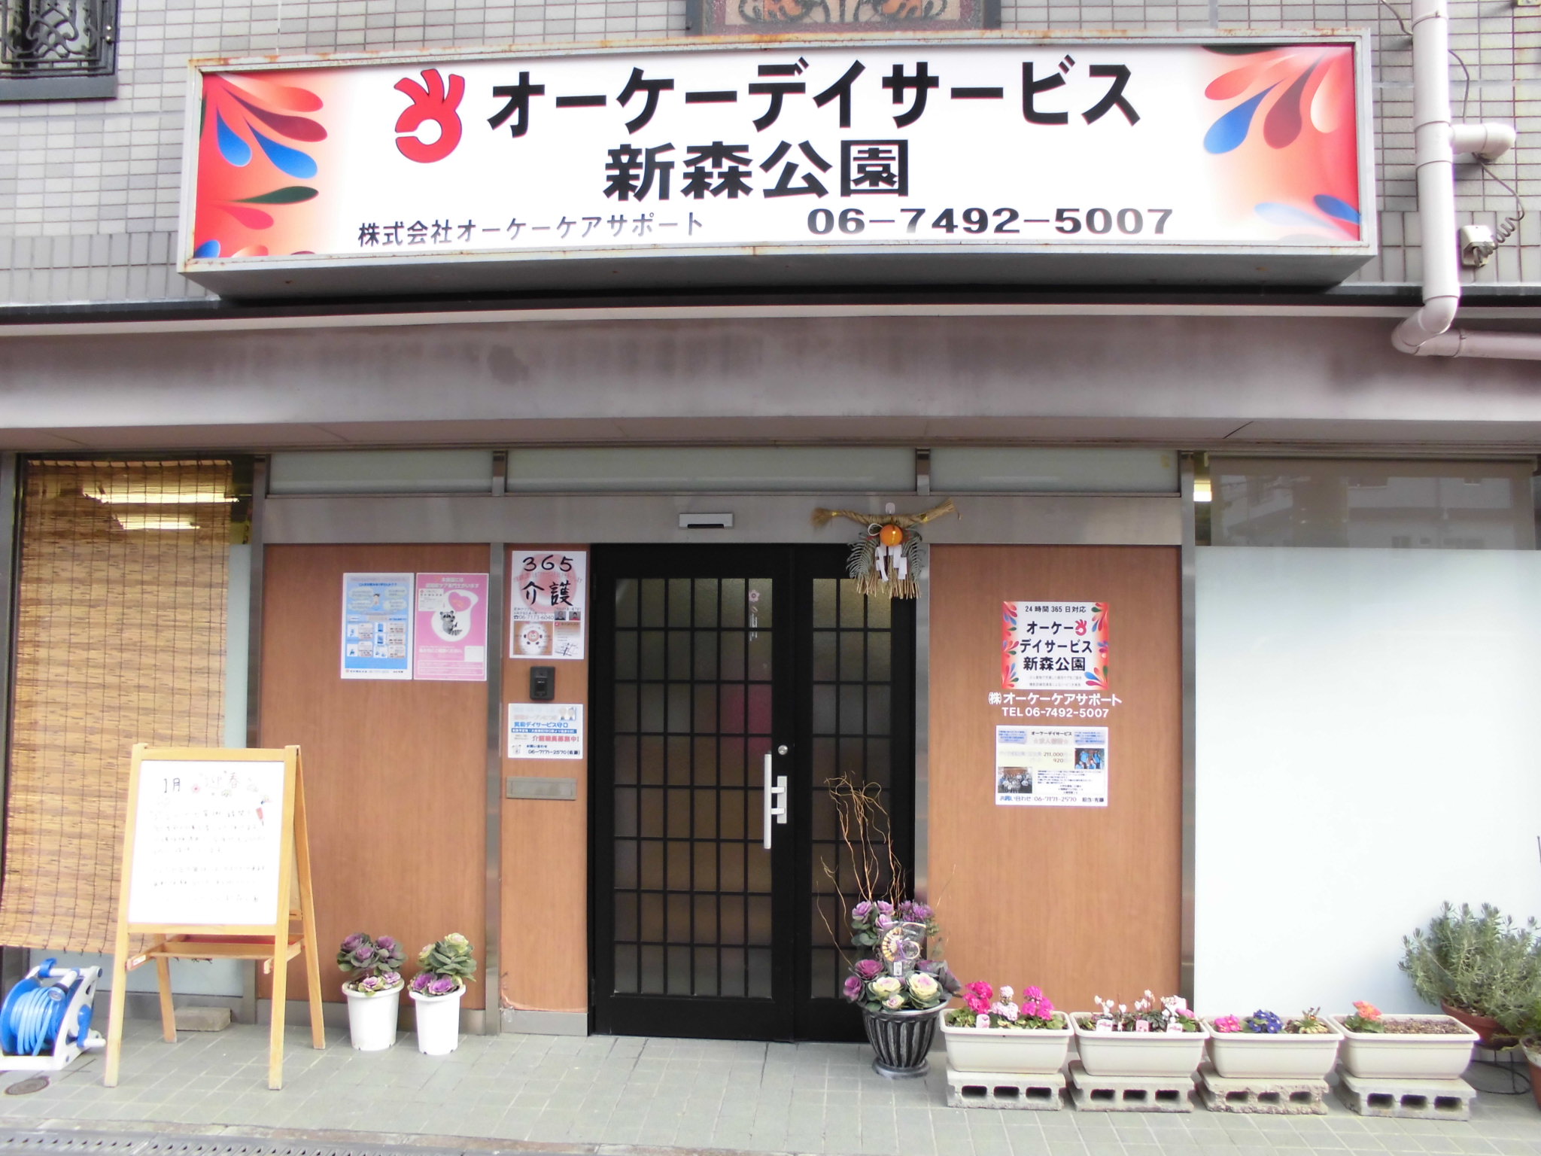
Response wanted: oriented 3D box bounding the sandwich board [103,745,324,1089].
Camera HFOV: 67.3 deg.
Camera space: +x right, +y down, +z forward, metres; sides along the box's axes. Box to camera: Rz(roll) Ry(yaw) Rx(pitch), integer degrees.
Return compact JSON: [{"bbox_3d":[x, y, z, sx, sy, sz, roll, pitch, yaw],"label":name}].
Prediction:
[{"bbox_3d":[-2.011,1.198,4.234,0.640,1.175,0.420,0,-1,4],"label":"sandwich board"}]

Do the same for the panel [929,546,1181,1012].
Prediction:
[{"bbox_3d":[1.086,0.795,4.446,0.959,1.835,0.040,0,-1,4],"label":"panel"}]

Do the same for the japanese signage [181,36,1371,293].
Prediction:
[{"bbox_3d":[-0.024,-1.230,3.510,3.475,0.648,0.270,0,-2,4],"label":"japanese signage"}]

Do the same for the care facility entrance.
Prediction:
[{"bbox_3d":[-0.070,0.834,4.582,1.280,1.928,0.080,0,-2,4],"label":"care facility entrance"}]

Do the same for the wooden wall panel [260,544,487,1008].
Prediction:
[{"bbox_3d":[-1.584,0.781,4.655,0.936,1.829,0.050,0,-2,4],"label":"wooden wall panel"}]

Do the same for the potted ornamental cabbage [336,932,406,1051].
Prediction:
[{"bbox_3d":[-1.542,1.585,4.470,0.272,0.413,0.260,0,-1,4],"label":"potted ornamental cabbage"}]

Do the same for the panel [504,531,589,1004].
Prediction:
[{"bbox_3d":[-0.886,0.786,4.611,0.347,1.836,0.050,0,-2,4],"label":"panel"}]

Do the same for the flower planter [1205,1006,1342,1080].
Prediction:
[{"bbox_3d":[1.645,1.533,3.861,0.430,0.209,0.228,0,-2,4],"label":"flower planter"}]

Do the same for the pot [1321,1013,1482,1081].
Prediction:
[{"bbox_3d":[2.185,1.630,4.013,0.447,0.157,0.212,0,-1,4],"label":"pot"}]

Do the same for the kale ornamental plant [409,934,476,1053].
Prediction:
[{"bbox_3d":[-1.257,1.578,4.420,0.265,0.430,0.250,0,-1,4],"label":"kale ornamental plant"}]

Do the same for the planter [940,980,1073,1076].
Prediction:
[{"bbox_3d":[0.815,1.560,4.055,0.452,0.280,0.210,0,-1,4],"label":"planter"}]

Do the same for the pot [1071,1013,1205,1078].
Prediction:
[{"bbox_3d":[1.275,1.625,4.031,0.447,0.157,0.210,0,-1,4],"label":"pot"}]

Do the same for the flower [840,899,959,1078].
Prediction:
[{"bbox_3d":[0.472,1.483,4.238,0.428,0.601,0.400,0,-2,4],"label":"flower"}]

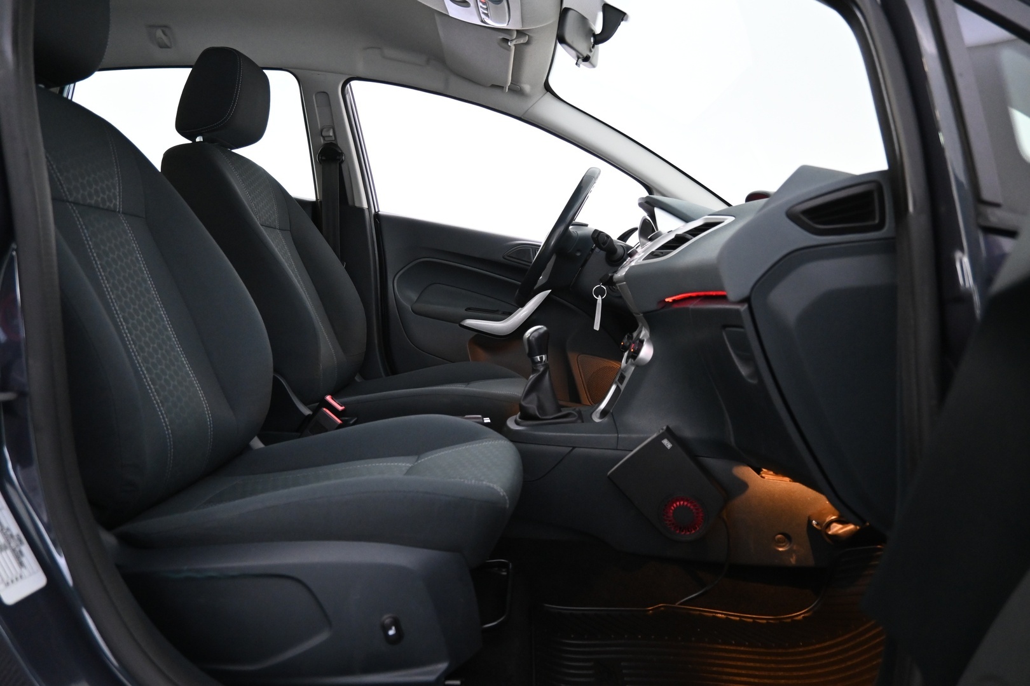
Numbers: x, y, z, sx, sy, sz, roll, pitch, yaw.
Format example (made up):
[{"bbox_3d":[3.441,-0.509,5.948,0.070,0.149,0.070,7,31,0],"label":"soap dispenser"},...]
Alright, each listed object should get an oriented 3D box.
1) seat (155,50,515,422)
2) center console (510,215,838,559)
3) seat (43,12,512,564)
[{"bbox_3d":[-0.369,-0.238,1.678,0.780,0.930,0.520,0,7,1],"label":"seat"},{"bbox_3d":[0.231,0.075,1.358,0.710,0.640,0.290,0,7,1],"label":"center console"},{"bbox_3d":[-0.378,-0.143,0.984,0.780,0.930,0.520,0,7,1],"label":"seat"}]

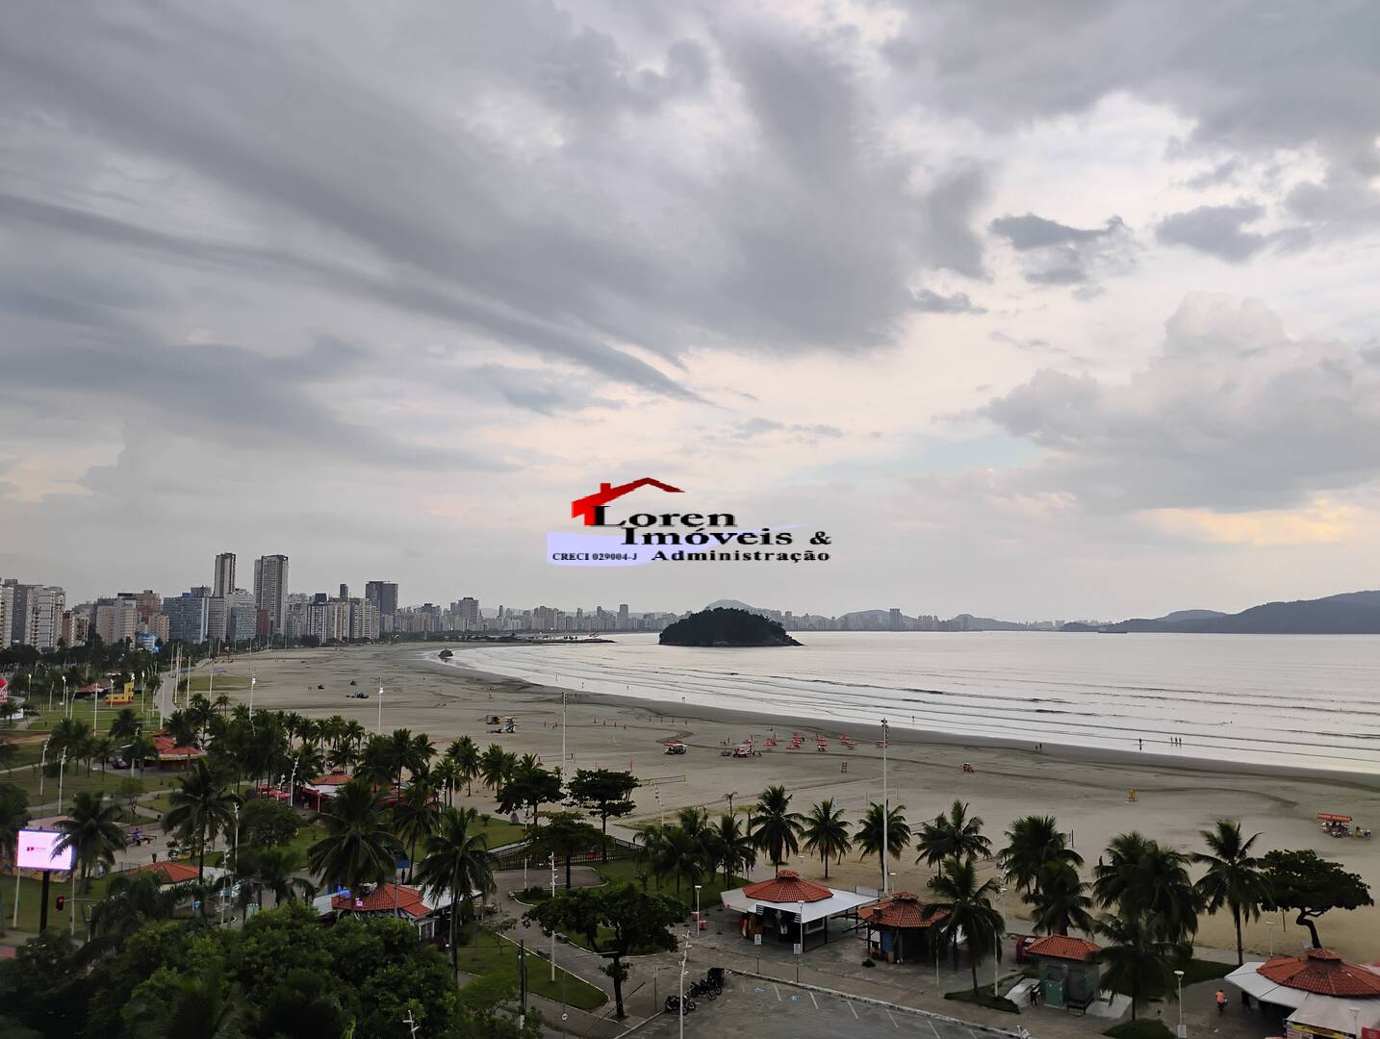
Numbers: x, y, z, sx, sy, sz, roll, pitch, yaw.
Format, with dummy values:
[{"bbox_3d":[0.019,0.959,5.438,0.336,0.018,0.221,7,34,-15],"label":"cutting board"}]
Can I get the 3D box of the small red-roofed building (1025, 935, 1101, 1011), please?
[{"bbox_3d":[26.654,31.660,78.953,5.000,4.500,4.000,-3,-6,31],"label":"small red-roofed building"}]

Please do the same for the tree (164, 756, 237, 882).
[{"bbox_3d":[-44.770,29.440,103.120,6.980,14.400,6.980,3,-6,-23],"label":"tree"}]

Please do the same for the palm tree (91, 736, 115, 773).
[{"bbox_3d":[-100.420,40.960,191.800,4.260,7.650,4.260,3,-6,-27],"label":"palm tree"}]

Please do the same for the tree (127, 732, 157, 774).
[{"bbox_3d":[-98.468,41.966,200.790,5.422,7.343,5.422,3,-6,-26],"label":"tree"}]

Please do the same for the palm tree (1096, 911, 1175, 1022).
[{"bbox_3d":[30.560,30.820,77.040,5.430,7.410,5.430,-2,-6,21],"label":"palm tree"}]

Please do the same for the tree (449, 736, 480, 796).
[{"bbox_3d":[-35.700,39.100,177.310,4.970,9.510,4.970,0,-5,0],"label":"tree"}]

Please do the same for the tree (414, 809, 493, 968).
[{"bbox_3d":[-18.110,28.610,85.450,6.290,13.120,6.290,0,-5,0],"label":"tree"}]

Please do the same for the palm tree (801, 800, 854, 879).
[{"bbox_3d":[15.206,35.350,123.988,5.750,8.710,5.750,0,-5,0],"label":"palm tree"}]

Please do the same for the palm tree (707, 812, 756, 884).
[{"bbox_3d":[4.296,35.226,118.633,5.390,7.930,5.390,0,-5,0],"label":"palm tree"}]

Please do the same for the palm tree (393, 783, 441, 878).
[{"bbox_3d":[-28.940,33.010,117.910,5.010,10.460,5.010,0,-5,0],"label":"palm tree"}]

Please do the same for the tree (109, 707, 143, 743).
[{"bbox_3d":[-111.730,42.680,221.060,6.830,10.620,6.830,0,-5,0],"label":"tree"}]

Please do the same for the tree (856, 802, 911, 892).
[{"bbox_3d":[19.362,32.801,111.845,5.501,8.802,5.501,-1,-5,10],"label":"tree"}]

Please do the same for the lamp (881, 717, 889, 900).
[{"bbox_3d":[20.255,29.850,116.518,0.900,18.230,0.900,-4,-7,37],"label":"lamp"}]

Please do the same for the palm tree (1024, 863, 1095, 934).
[{"bbox_3d":[29.880,31.760,90.520,5.770,8.060,5.770,-1,-6,18],"label":"palm tree"}]

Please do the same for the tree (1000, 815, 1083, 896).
[{"bbox_3d":[34.650,33.380,110.020,8.180,8.240,8.180,0,-5,0],"label":"tree"}]

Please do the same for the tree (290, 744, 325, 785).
[{"bbox_3d":[-63.310,40.800,184.760,5.890,7.540,5.890,0,-5,0],"label":"tree"}]

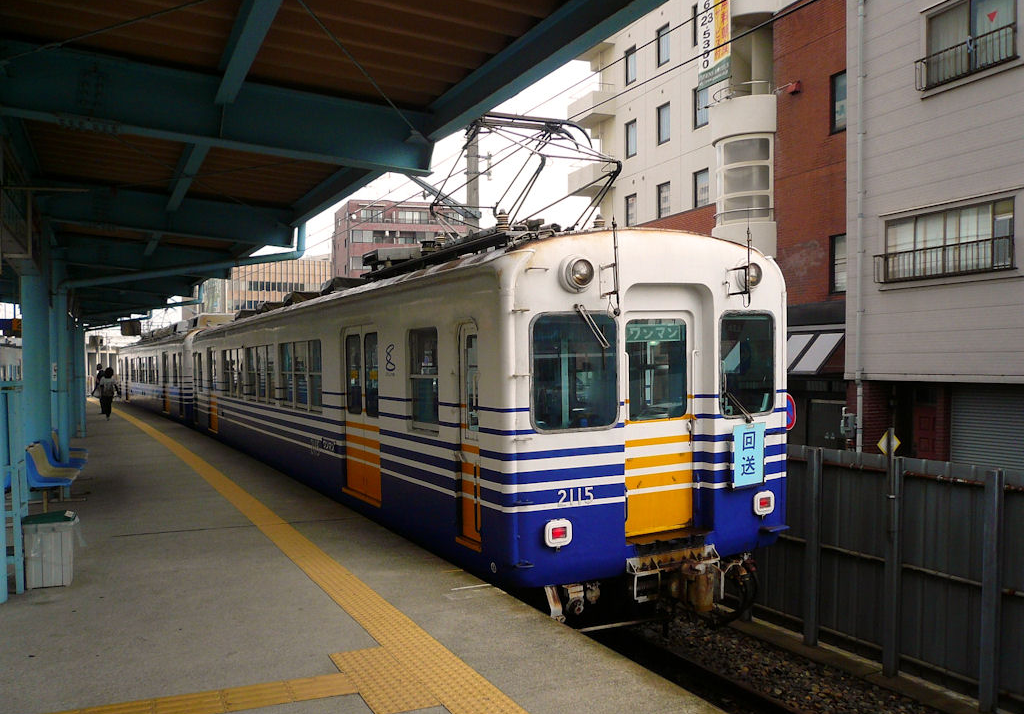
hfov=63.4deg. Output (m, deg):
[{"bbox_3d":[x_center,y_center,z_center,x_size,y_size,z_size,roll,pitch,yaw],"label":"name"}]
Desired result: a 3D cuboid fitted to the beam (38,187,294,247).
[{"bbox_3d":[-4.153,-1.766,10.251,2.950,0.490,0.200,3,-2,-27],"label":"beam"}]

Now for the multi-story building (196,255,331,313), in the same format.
[{"bbox_3d":[-44.968,-6.580,158.554,22.000,21.500,19.000,0,-1,-27],"label":"multi-story building"}]

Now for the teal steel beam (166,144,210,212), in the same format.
[{"bbox_3d":[-3.067,-1.912,8.000,0.140,0.250,4.850,0,-1,-27],"label":"teal steel beam"}]

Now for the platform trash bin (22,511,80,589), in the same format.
[{"bbox_3d":[-3.304,1.371,5.934,0.320,0.490,0.330,0,-1,-27],"label":"platform trash bin"}]

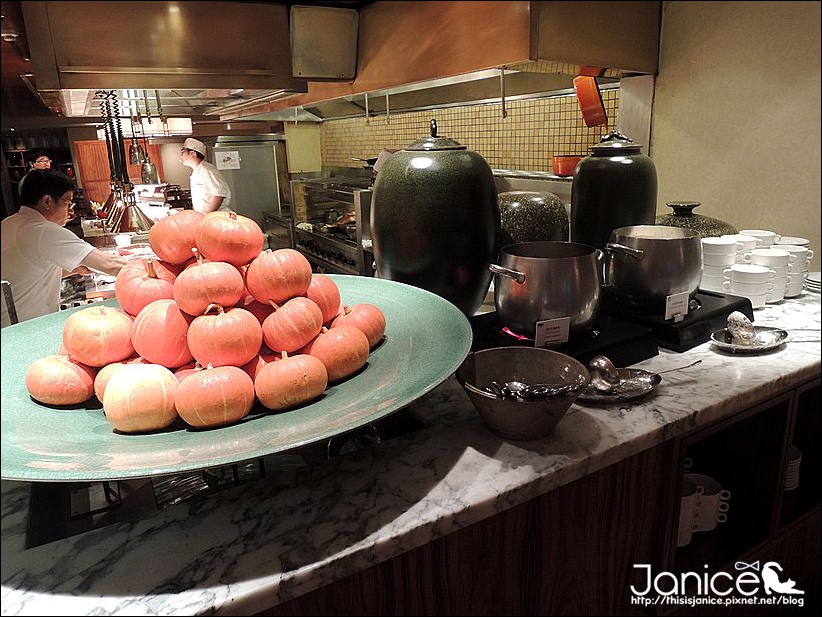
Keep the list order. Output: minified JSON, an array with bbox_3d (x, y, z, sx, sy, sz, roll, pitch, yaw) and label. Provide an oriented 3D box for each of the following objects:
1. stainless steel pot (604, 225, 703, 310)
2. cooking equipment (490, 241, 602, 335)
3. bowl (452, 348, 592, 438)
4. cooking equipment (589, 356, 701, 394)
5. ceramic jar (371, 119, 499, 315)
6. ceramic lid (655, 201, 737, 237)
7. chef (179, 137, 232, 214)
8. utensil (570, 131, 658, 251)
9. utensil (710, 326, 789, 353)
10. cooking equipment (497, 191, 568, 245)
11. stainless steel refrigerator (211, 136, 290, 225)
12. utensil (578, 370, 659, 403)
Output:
[{"bbox_3d":[0.645,-0.114,1.522,0.295,0.179,0.243,-11,19,-28],"label":"stainless steel pot"},{"bbox_3d":[0.327,-0.054,1.357,0.295,0.179,0.243,-11,19,-28],"label":"cooking equipment"},{"bbox_3d":[0.197,0.160,1.021,0.230,0.105,0.230,-2,16,1],"label":"bowl"},{"bbox_3d":[0.489,0.118,1.156,0.300,0.070,0.065,-9,18,-22],"label":"cooking equipment"},{"bbox_3d":[0.063,-0.206,1.491,0.330,0.550,0.330,-2,16,1],"label":"ceramic jar"},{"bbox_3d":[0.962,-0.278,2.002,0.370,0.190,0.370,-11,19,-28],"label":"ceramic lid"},{"bbox_3d":[-1.876,-0.788,5.481,0.500,1.640,0.500,-9,18,-22],"label":"chef"},{"bbox_3d":[0.640,-0.294,1.803,0.271,0.505,0.271,-11,19,-28],"label":"utensil"},{"bbox_3d":[0.818,0.075,1.376,0.225,0.030,0.127,-11,19,-28],"label":"utensil"},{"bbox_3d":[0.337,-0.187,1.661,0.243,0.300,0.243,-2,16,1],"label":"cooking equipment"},{"bbox_3d":[-2.014,-1.283,7.309,0.840,1.750,0.750,-11,19,-28],"label":"stainless steel refrigerator"},{"bbox_3d":[0.414,0.156,1.143,0.222,0.028,0.125,-11,19,-28],"label":"utensil"}]

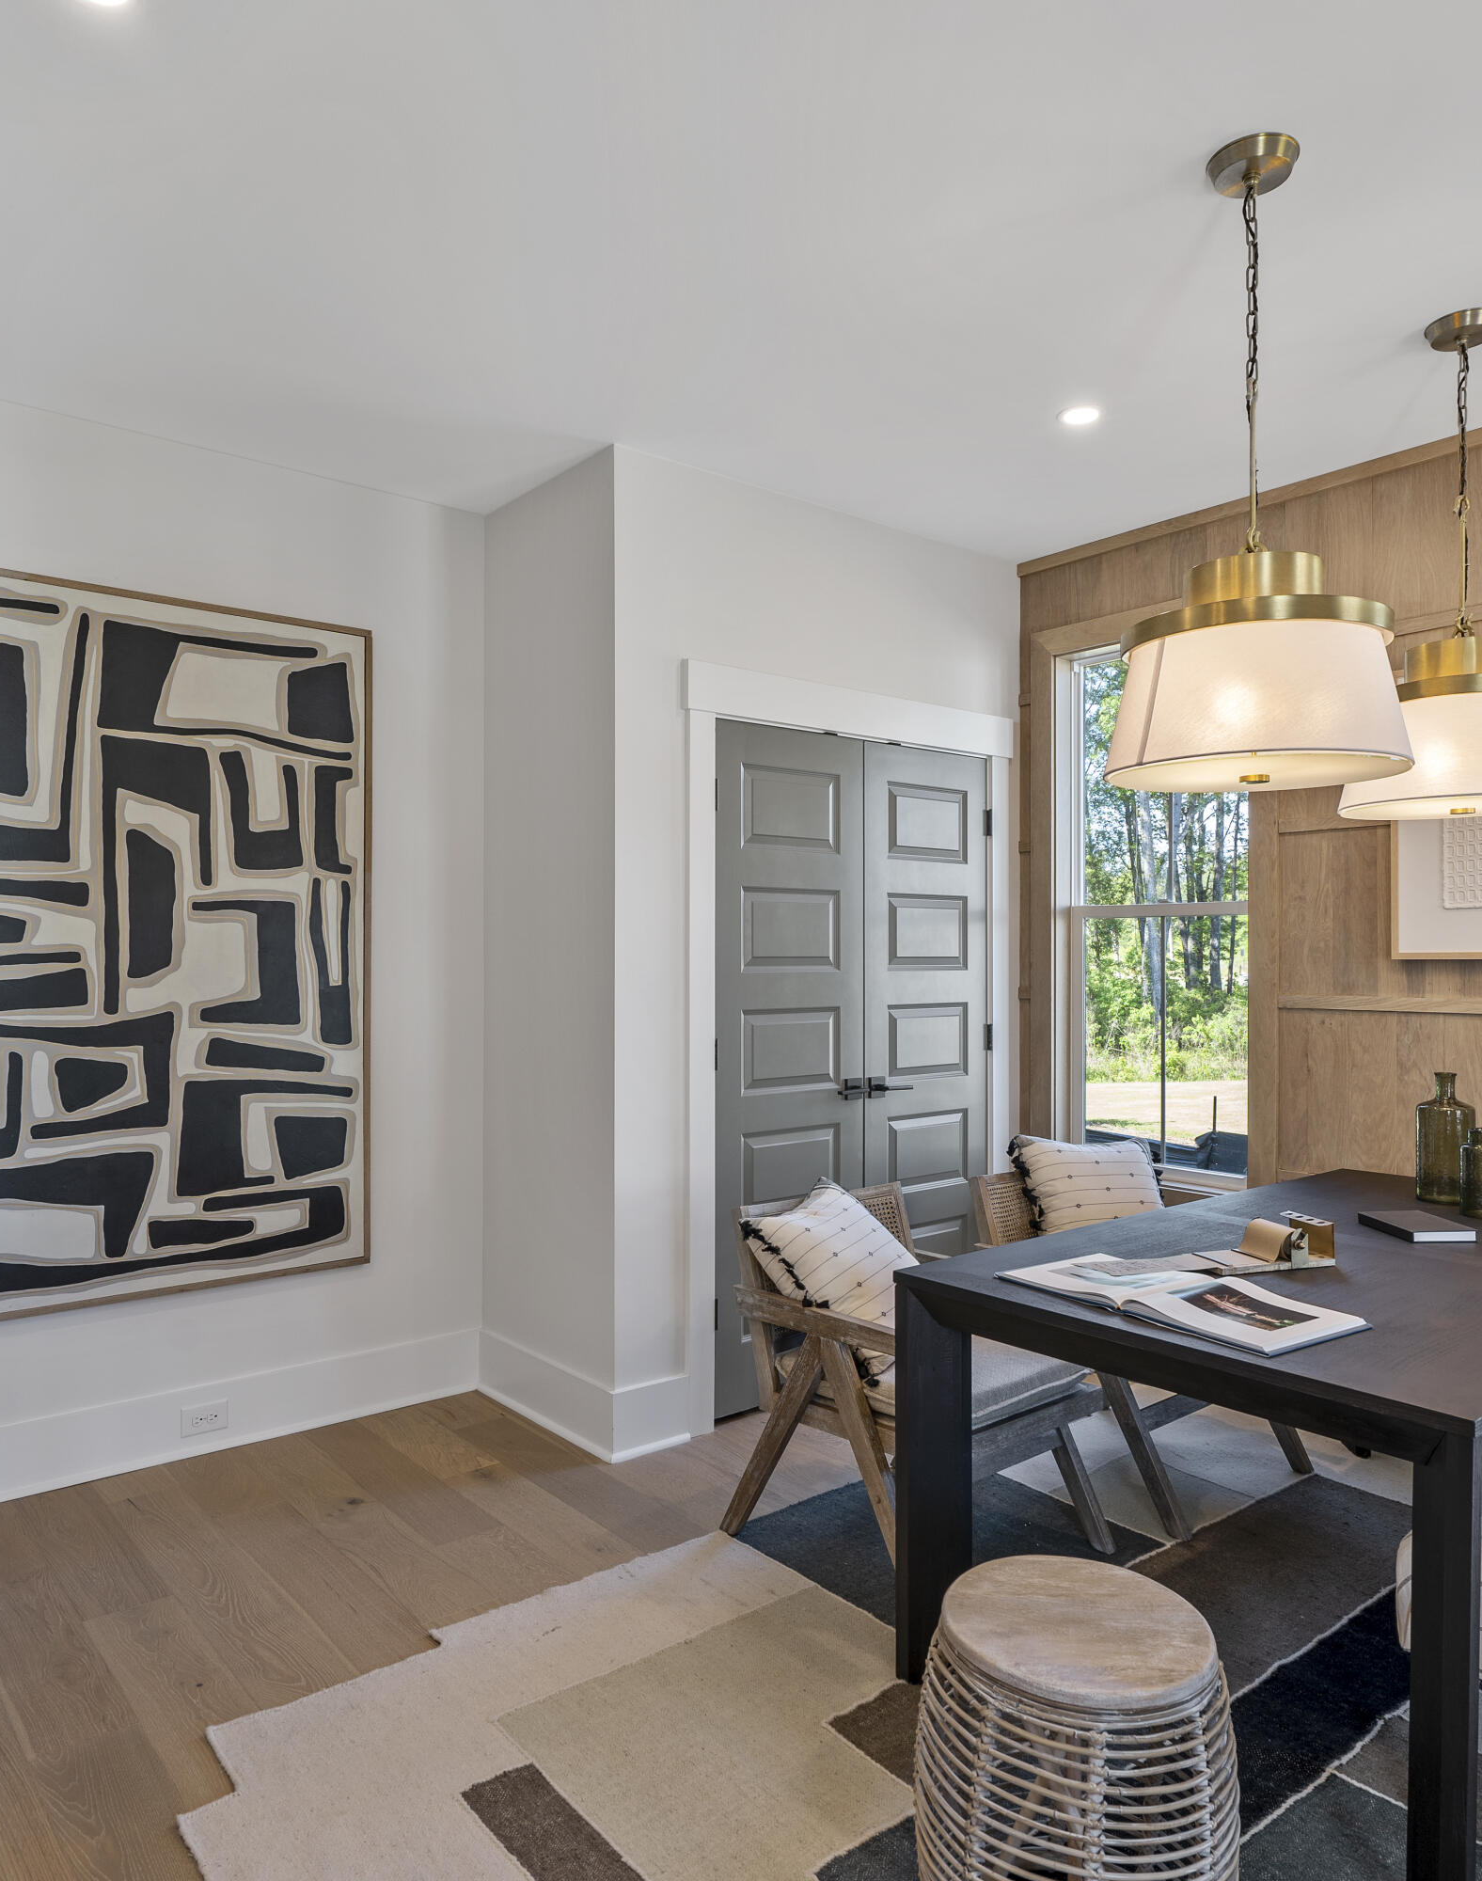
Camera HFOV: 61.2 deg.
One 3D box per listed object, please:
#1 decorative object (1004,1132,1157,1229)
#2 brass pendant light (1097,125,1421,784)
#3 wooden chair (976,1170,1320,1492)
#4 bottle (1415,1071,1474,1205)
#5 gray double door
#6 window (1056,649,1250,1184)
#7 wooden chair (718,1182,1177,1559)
[{"bbox_3d":[0.999,0.777,3.425,0.501,0.481,0.161,5,-25,-25],"label":"decorative object"},{"bbox_3d":[0.889,-0.822,2.165,0.491,1.063,0.491,0,-1,-39],"label":"brass pendant light"},{"bbox_3d":[1.049,1.024,3.361,0.652,0.767,0.692,0,-1,-39],"label":"wooden chair"},{"bbox_3d":[1.748,0.487,3.110,0.127,0.313,0.127,0,0,-38],"label":"bottle"},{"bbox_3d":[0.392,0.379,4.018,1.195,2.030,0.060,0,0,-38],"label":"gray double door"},{"bbox_3d":[1.357,-0.116,4.106,0.100,1.765,0.717,0,-1,-39],"label":"window"},{"bbox_3d":[0.405,1.018,2.923,0.630,0.770,0.670,0,0,-38],"label":"wooden chair"}]

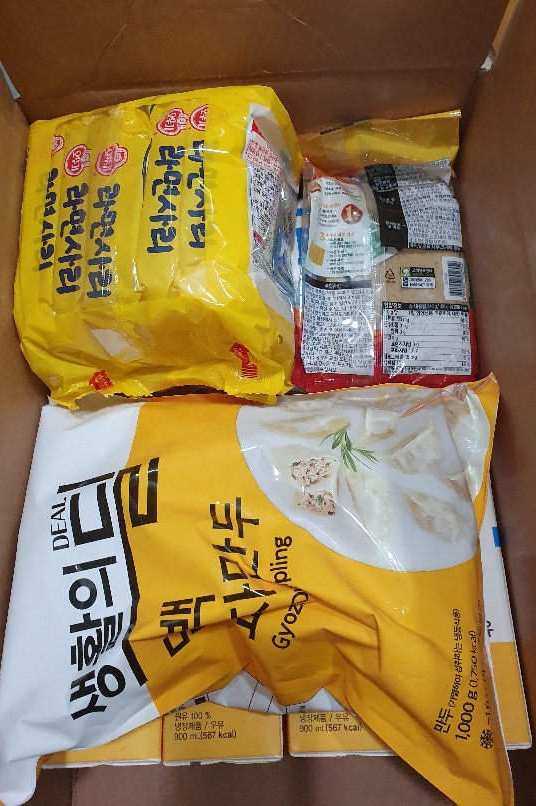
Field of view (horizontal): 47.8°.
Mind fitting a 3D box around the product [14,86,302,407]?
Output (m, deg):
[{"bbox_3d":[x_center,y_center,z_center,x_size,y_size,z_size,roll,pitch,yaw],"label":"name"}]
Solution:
[{"bbox_3d":[-0.070,-0.100,0.455,0.180,0.115,0.195,-3,72,2],"label":"product"}]

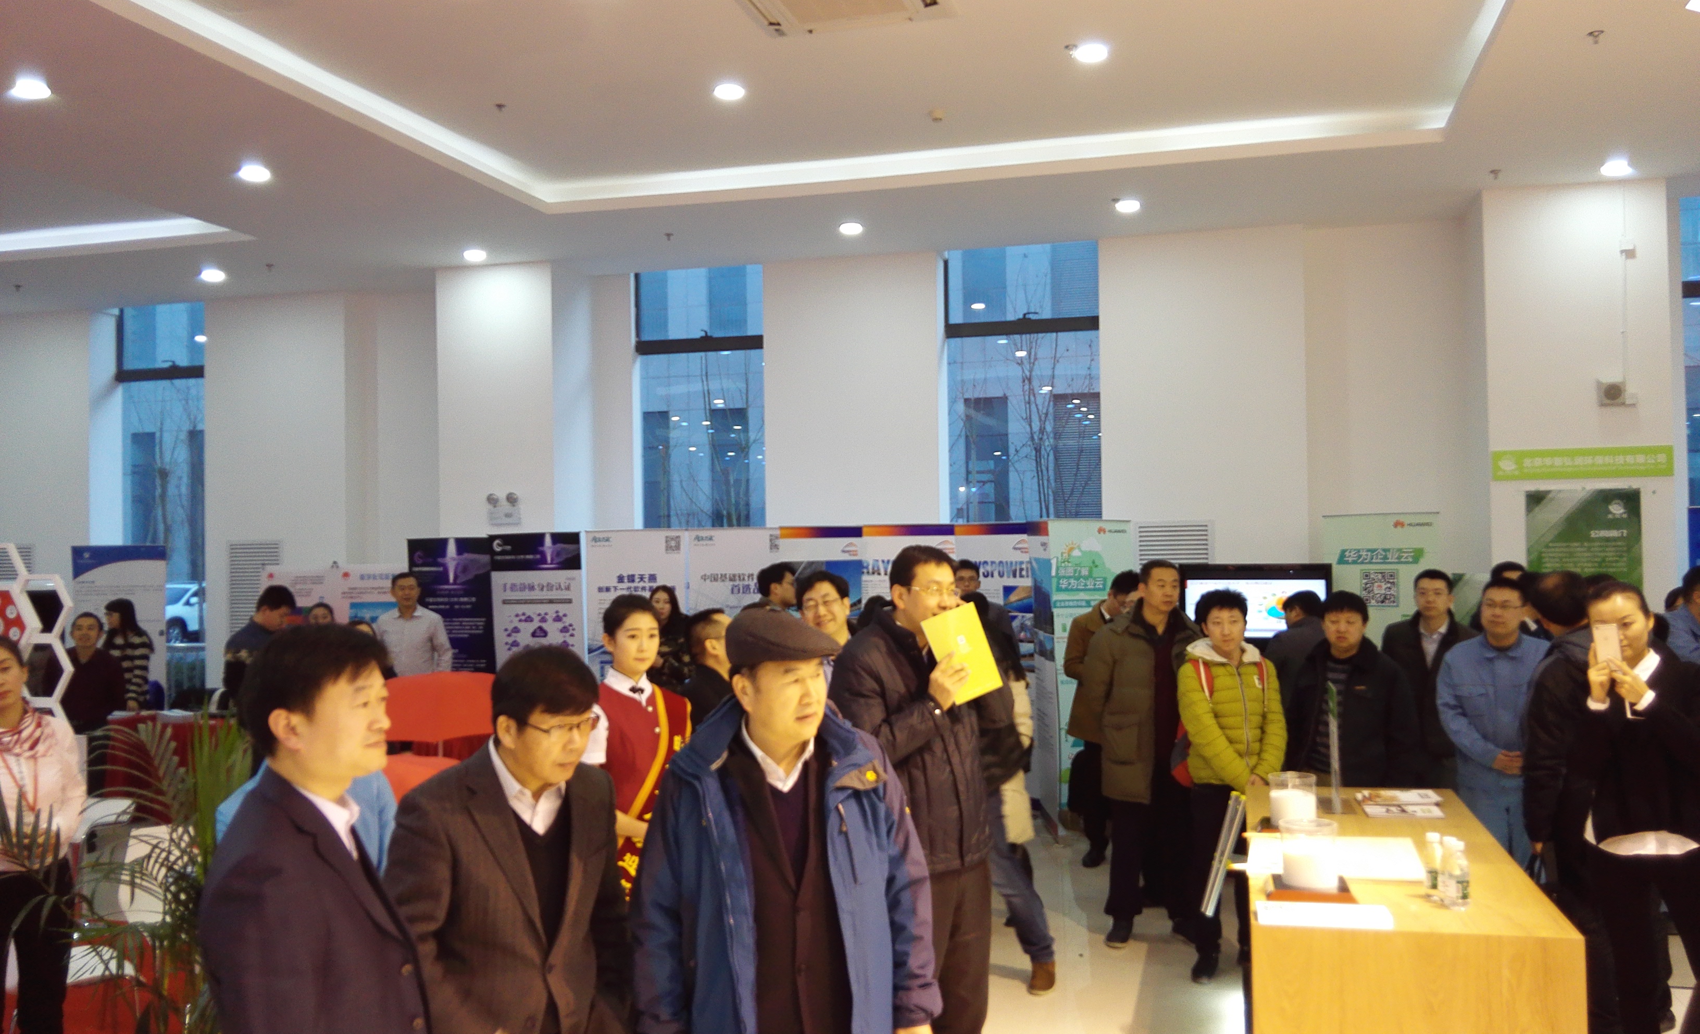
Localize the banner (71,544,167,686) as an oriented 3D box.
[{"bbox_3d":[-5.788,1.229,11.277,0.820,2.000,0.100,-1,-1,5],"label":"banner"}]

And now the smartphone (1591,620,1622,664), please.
[{"bbox_3d":[2.235,0.382,4.200,0.067,0.138,0.008,-5,-1,33],"label":"smartphone"}]

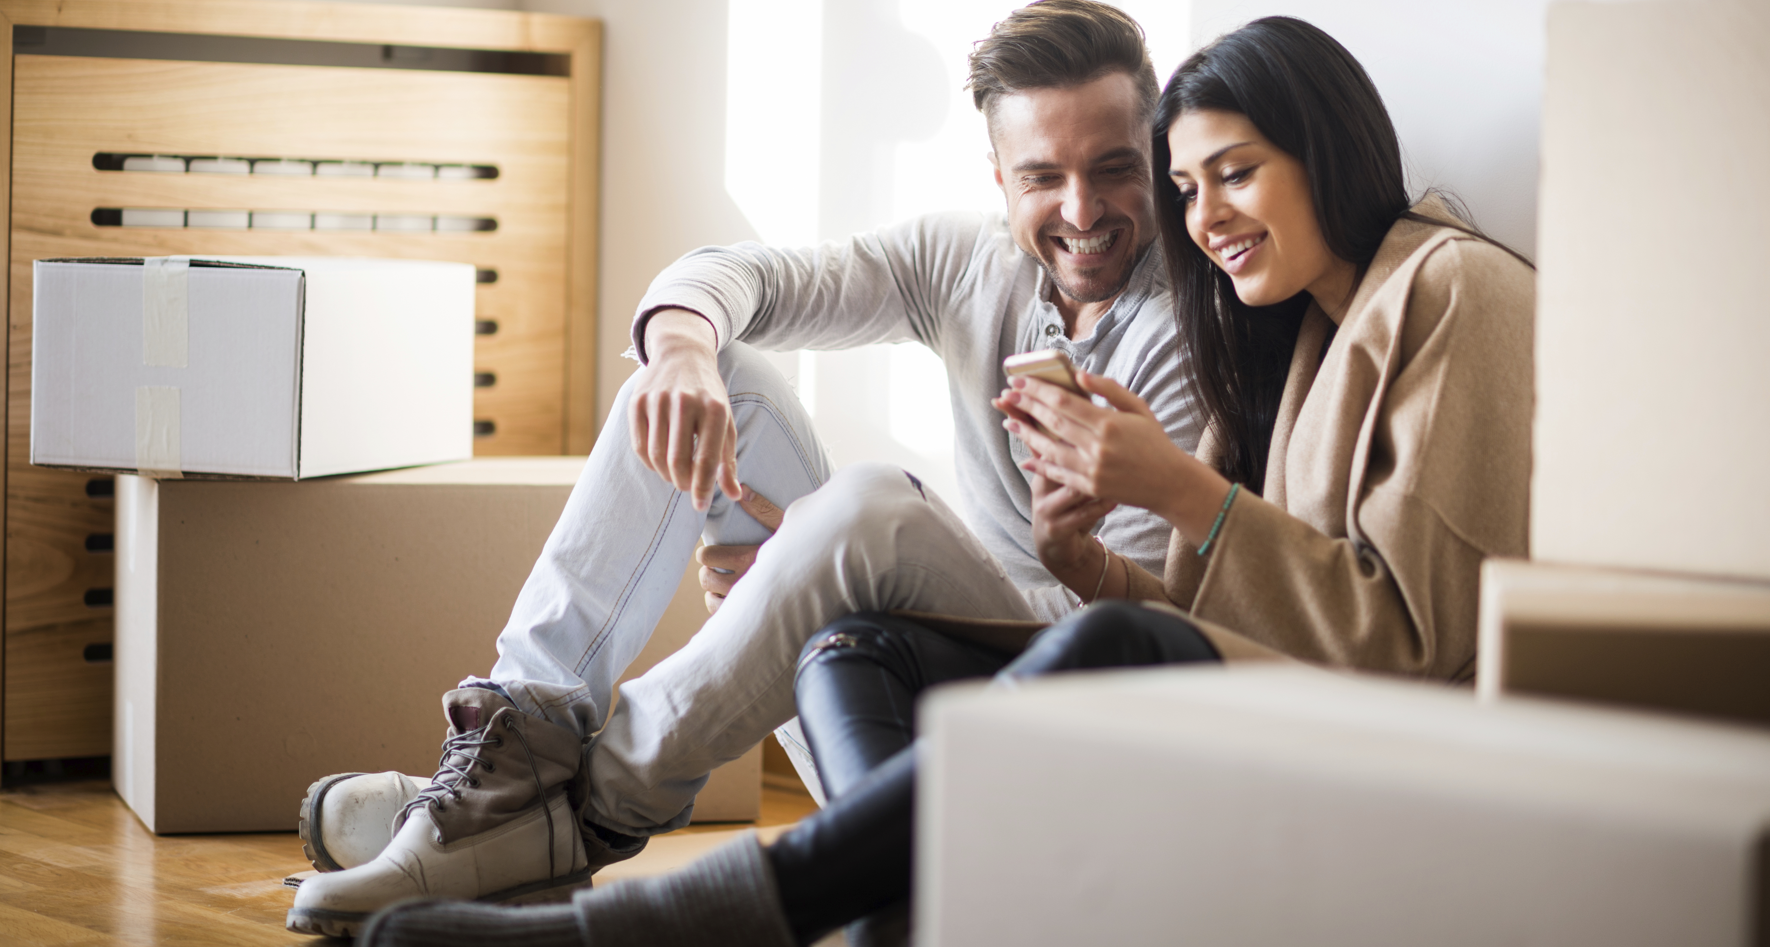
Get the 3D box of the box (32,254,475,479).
[{"bbox_3d":[-0.635,-0.112,4.253,0.295,0.202,0.386,3,4,20],"label":"box"}]

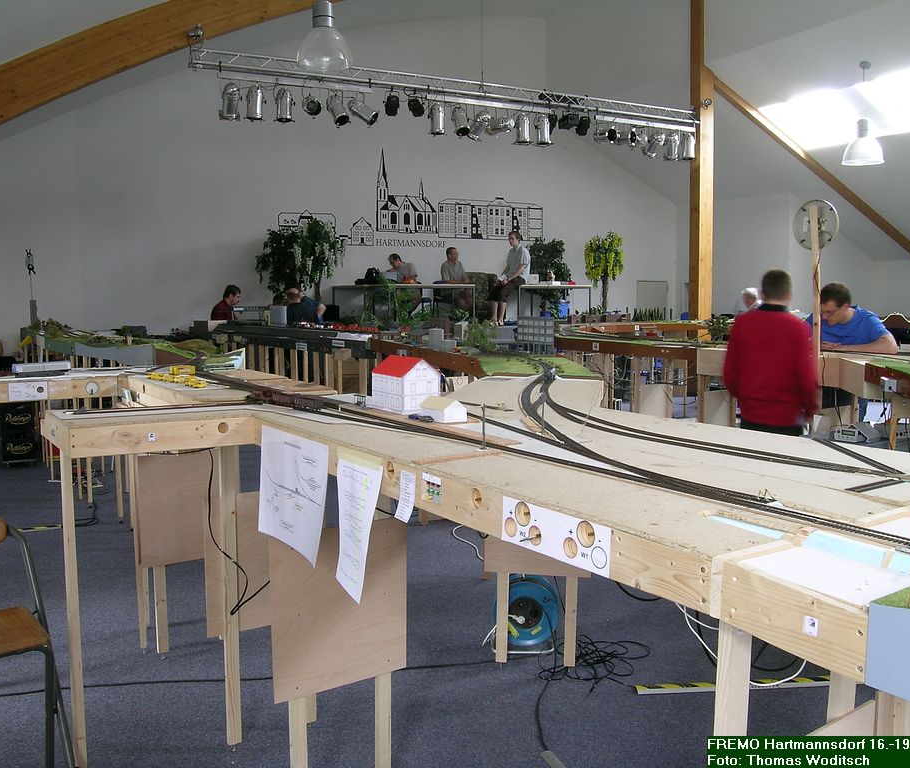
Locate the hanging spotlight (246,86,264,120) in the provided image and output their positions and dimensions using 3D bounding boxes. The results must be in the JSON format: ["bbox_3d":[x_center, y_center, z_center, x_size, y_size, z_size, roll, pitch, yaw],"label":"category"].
[{"bbox_3d":[-2.535,-3.568,10.500,0.220,0.410,0.220,-3,6,-23],"label":"hanging spotlight"}]

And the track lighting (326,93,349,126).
[{"bbox_3d":[-1.547,-3.639,11.000,0.230,0.420,0.230,-6,-26,-45],"label":"track lighting"}]

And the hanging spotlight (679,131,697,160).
[{"bbox_3d":[3.851,-3.900,13.630,0.230,0.420,0.230,-2,7,-25],"label":"hanging spotlight"}]

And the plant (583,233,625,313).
[{"bbox_3d":[2.653,-1.885,14.800,0.680,1.700,0.680,1,6,0],"label":"plant"}]

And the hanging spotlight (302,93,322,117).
[{"bbox_3d":[-1.860,-3.598,10.700,0.230,0.250,0.380,-2,26,-19],"label":"hanging spotlight"}]

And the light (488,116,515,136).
[{"bbox_3d":[0.678,-3.757,12.085,0.420,0.240,0.240,-8,3,21],"label":"light"}]

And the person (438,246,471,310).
[{"bbox_3d":[0.000,-1.613,13.700,0.650,1.280,0.480,4,7,40],"label":"person"}]

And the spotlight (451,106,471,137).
[{"bbox_3d":[0.086,-3.476,10.969,0.200,0.395,0.200,-3,-19,-30],"label":"spotlight"}]

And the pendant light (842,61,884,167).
[{"bbox_3d":[5.271,-3.481,10.700,0.540,1.280,0.540,3,7,26],"label":"pendant light"}]

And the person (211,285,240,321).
[{"bbox_3d":[-2.502,-0.538,9.800,0.720,1.280,0.500,0,6,-9],"label":"person"}]

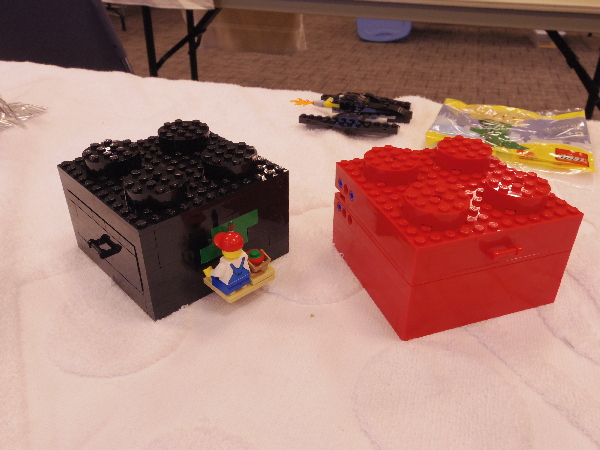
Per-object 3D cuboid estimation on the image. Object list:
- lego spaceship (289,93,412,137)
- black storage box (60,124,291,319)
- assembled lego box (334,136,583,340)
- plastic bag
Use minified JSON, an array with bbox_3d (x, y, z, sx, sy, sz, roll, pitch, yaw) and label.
[{"bbox_3d":[0.049,-0.118,0.531,0.127,0.026,0.078,9,33,13],"label":"lego spaceship"},{"bbox_3d":[-0.071,-0.008,0.308,0.104,0.069,0.114,-26,41,-36],"label":"black storage box"},{"bbox_3d":[0.085,0.001,0.299,0.096,0.069,0.103,-10,33,-17],"label":"assembled lego box"},{"bbox_3d":[0.198,-0.089,0.489,0.142,0.025,0.160,11,33,17],"label":"plastic bag"}]

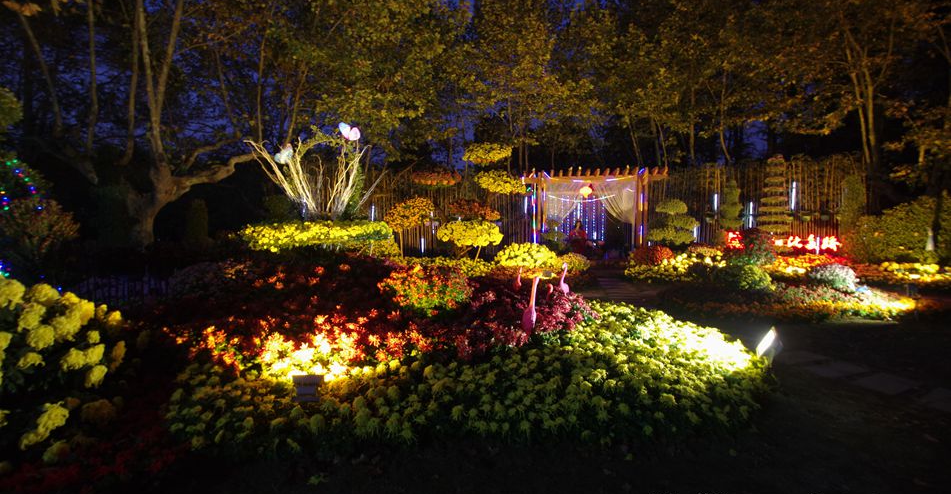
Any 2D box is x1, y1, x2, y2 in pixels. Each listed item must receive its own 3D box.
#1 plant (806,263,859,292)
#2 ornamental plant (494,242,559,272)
[{"bbox_3d":[6.133,0.542,6.800,0.720,0.520,0.700,0,4,0],"label":"plant"},{"bbox_3d":[0.954,0.178,7.400,1.150,0.560,1.100,0,4,0],"label":"ornamental plant"}]

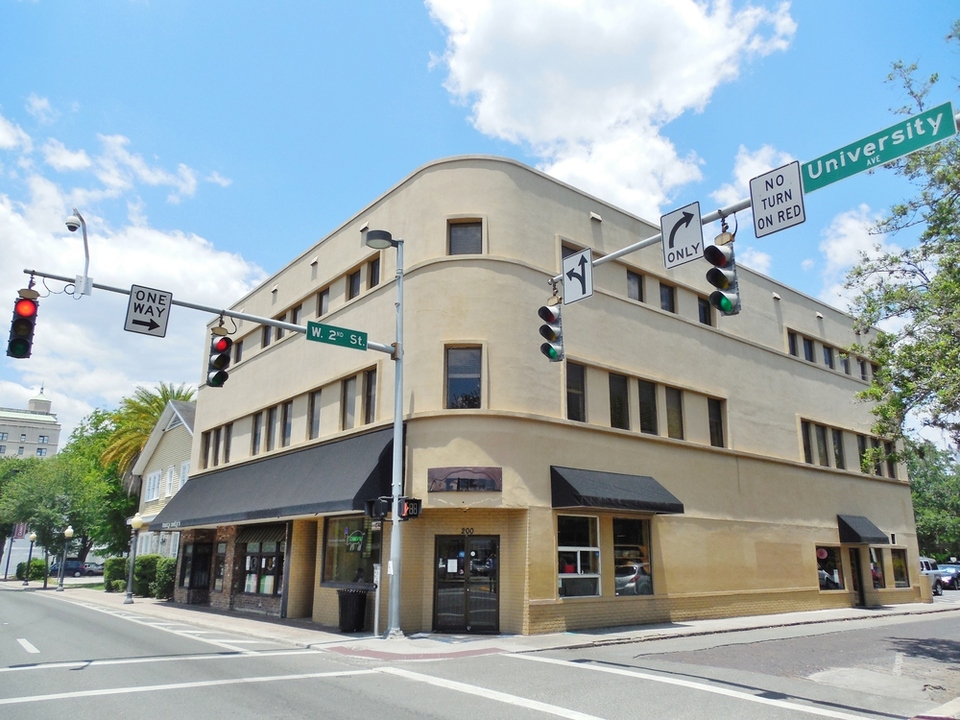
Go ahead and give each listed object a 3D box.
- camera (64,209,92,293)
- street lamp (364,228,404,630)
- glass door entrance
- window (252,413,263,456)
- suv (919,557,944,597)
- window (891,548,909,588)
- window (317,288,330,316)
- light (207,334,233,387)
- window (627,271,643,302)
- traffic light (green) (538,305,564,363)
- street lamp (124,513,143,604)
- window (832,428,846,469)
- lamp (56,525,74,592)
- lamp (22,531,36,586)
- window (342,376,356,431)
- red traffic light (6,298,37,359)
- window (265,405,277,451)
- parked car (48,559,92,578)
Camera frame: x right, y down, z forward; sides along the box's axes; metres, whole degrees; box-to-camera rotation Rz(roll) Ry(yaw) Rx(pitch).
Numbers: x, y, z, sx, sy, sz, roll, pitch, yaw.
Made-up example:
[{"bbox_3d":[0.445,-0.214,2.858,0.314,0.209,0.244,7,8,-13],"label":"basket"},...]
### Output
[{"bbox_3d":[-7.496,-2.006,13.012,0.600,1.720,0.320,13,-20,-37],"label":"camera"},{"bbox_3d":[-2.197,1.369,16.019,1.350,9.440,0.640,13,-20,-37],"label":"street lamp"},{"bbox_3d":[-0.318,5.181,16.107,1.525,2.157,0.100,-1,-16,6],"label":"glass door entrance"},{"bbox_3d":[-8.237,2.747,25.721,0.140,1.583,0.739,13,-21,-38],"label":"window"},{"bbox_3d":[20.303,10.331,33.121,4.400,1.770,1.820,13,-20,-37],"label":"suv"},{"bbox_3d":[16.906,8.385,27.876,1.400,1.480,0.120,13,-20,-37],"label":"window"},{"bbox_3d":[-4.996,-1.834,22.133,0.120,0.920,0.780,13,-20,-37],"label":"window"},{"bbox_3d":[-5.186,-0.001,13.762,0.350,1.060,0.400,13,-20,-37],"label":"light"},{"bbox_3d":[4.668,-2.218,20.714,0.780,0.920,0.120,13,-20,-37],"label":"window"},{"bbox_3d":[1.271,-0.487,12.503,0.420,1.060,0.350,9,-18,-30],"label":"traffic light (green)"},{"bbox_3d":[-12.938,7.413,25.943,0.381,3.210,0.381,13,-20,-37],"label":"street lamp"},{"bbox_3d":[13.852,3.456,26.742,0.863,1.505,0.120,13,-20,-37],"label":"window"},{"bbox_3d":[-19.994,9.578,33.509,0.420,3.060,0.420,13,-20,-37],"label":"lamp"},{"bbox_3d":[-27.045,11.993,41.724,0.420,3.070,0.420,13,-20,-37],"label":"lamp"},{"bbox_3d":[-3.723,1.261,19.800,0.150,1.500,0.830,13,-20,-37],"label":"window"},{"bbox_3d":[-7.744,-0.559,11.769,0.350,1.060,0.400,13,-20,-37],"label":"red traffic light"},{"bbox_3d":[-7.200,2.403,23.958,0.150,1.500,0.870,13,-20,-37],"label":"window"},{"bbox_3d":[-36.653,18.298,60.918,4.400,1.660,1.800,13,-20,-37],"label":"parked car"}]

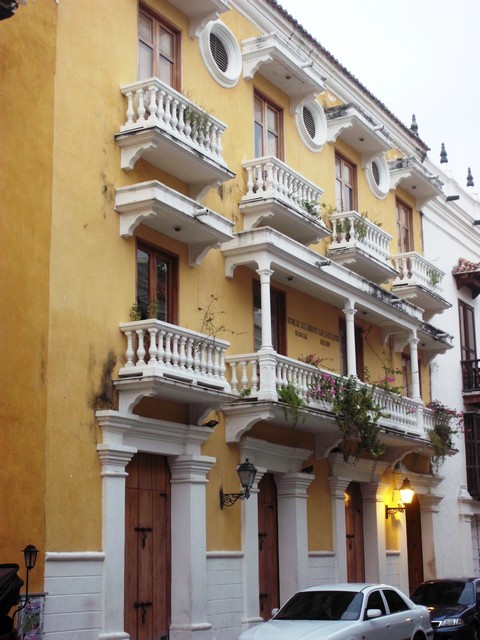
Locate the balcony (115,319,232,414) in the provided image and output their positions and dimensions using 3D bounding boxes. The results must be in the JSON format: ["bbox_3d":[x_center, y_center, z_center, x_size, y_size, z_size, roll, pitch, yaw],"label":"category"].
[{"bbox_3d":[-0.944,0.882,18.372,0.721,1.339,2.659,-7,-13,27],"label":"balcony"}]

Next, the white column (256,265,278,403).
[{"bbox_3d":[0.511,0.234,21.674,0.310,2.540,0.310,-7,-13,26],"label":"white column"}]

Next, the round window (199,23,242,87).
[{"bbox_3d":[-0.379,-5.195,22.843,0.270,1.300,1.320,-7,-13,26],"label":"round window"}]

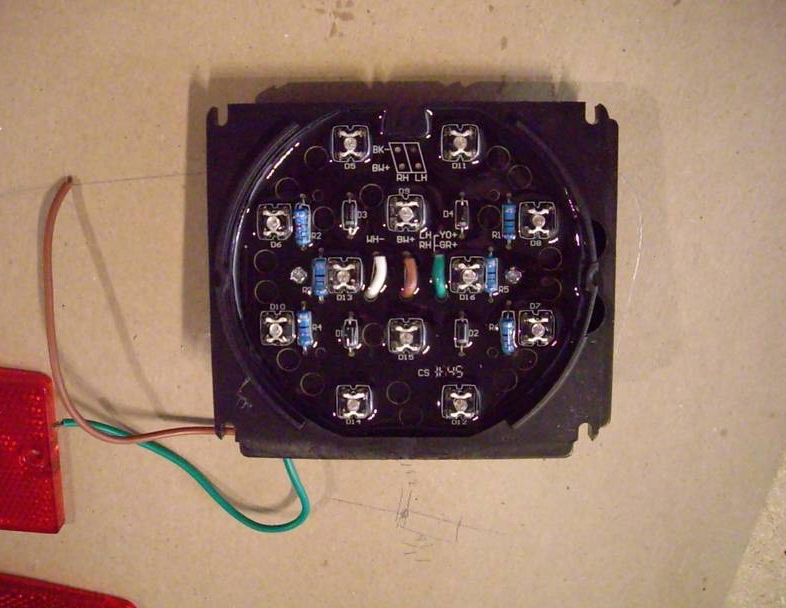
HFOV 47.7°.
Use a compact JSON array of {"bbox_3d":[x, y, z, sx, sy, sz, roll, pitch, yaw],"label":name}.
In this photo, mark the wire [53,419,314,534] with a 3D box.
[{"bbox_3d":[-0.050,0.041,0.211,0.061,0.009,0.026,1,104,3],"label":"wire"}]

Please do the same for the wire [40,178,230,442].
[{"bbox_3d":[-0.058,0.002,0.201,0.042,0.012,0.061,1,104,3],"label":"wire"}]

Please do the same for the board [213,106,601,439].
[{"bbox_3d":[0.003,-0.006,0.182,0.077,0.014,0.067,0,97,2],"label":"board"}]

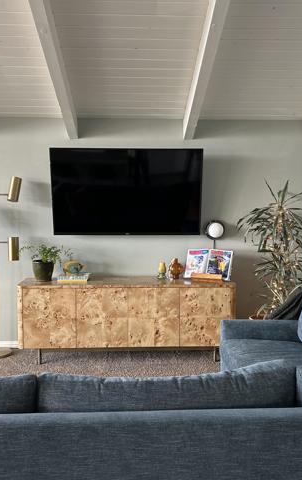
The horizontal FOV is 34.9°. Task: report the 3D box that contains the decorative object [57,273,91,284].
[{"bbox_3d":[-0.726,0.361,4.608,0.285,0.060,0.200,0,6,2],"label":"decorative object"}]

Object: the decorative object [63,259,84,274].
[{"bbox_3d":[-0.734,0.260,4.612,0.200,0.145,0.080,0,6,-3],"label":"decorative object"}]

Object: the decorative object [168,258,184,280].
[{"bbox_3d":[0.243,0.282,4.702,0.145,0.205,0.110,0,6,-3],"label":"decorative object"}]

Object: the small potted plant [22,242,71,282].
[{"bbox_3d":[-1.001,0.203,4.604,0.480,0.375,0.360,0,6,-3],"label":"small potted plant"}]

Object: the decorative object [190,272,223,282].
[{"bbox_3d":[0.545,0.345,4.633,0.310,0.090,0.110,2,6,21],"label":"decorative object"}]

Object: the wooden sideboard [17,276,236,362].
[{"bbox_3d":[-0.214,0.761,4.605,1.965,0.735,0.450,0,6,-3],"label":"wooden sideboard"}]

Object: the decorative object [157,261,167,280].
[{"bbox_3d":[0.112,0.301,4.688,0.082,0.166,0.082,0,6,-3],"label":"decorative object"}]

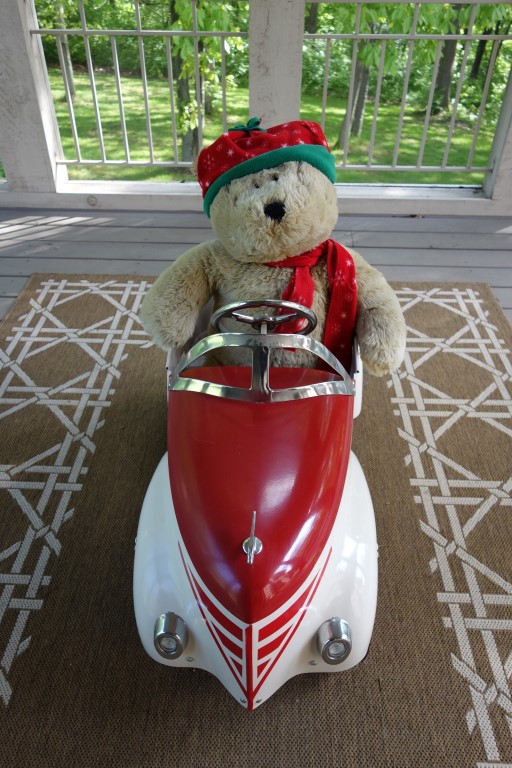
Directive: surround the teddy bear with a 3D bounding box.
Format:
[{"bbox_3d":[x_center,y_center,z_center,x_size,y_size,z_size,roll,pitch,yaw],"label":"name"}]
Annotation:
[{"bbox_3d":[0.036,-0.212,1.182,0.550,0.540,0.390,1,38,1],"label":"teddy bear"}]

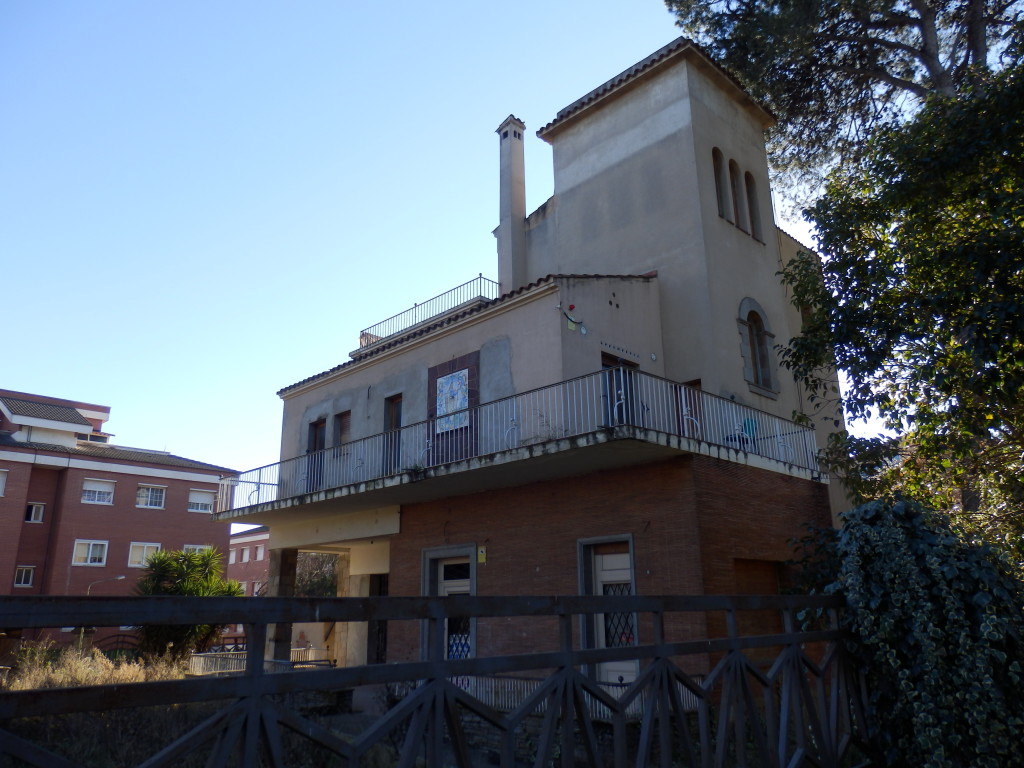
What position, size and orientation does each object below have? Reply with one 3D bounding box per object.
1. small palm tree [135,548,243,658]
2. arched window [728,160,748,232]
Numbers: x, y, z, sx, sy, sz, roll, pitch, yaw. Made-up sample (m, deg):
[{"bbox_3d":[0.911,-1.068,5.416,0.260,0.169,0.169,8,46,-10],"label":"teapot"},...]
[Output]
[{"bbox_3d":[-10.936,7.556,25.000,3.500,3.900,3.400,6,-18,-22],"label":"small palm tree"},{"bbox_3d":[5.118,-4.286,16.939,0.577,1.776,0.220,15,-22,-42],"label":"arched window"}]

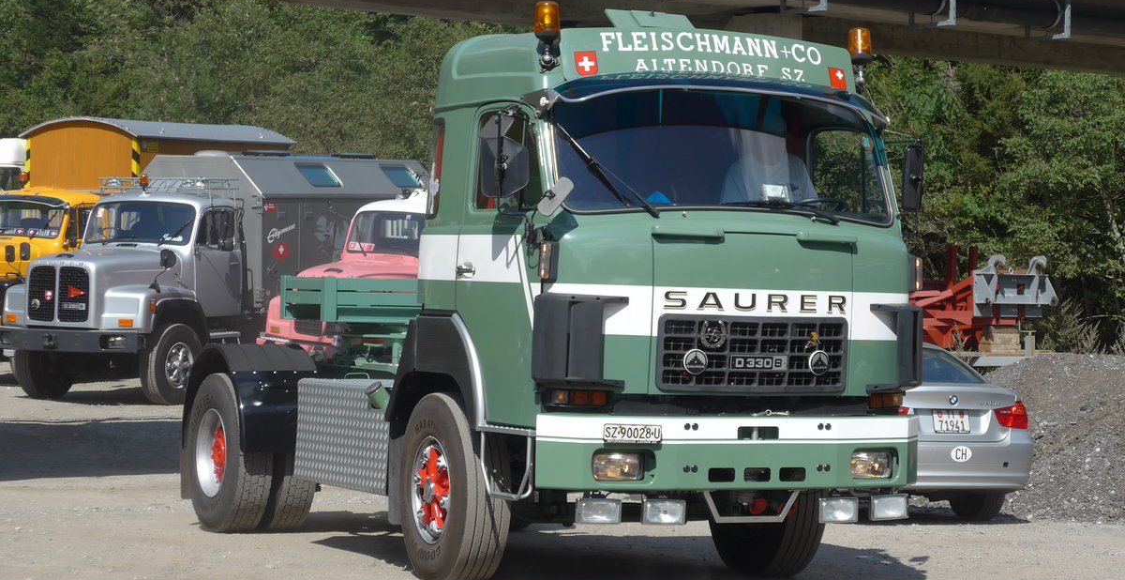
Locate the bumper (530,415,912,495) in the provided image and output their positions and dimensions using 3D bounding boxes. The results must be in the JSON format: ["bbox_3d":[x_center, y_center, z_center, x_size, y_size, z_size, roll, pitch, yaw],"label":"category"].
[{"bbox_3d":[0.952,0.837,15.140,2.270,0.385,0.300,1,-1,-26],"label":"bumper"}]

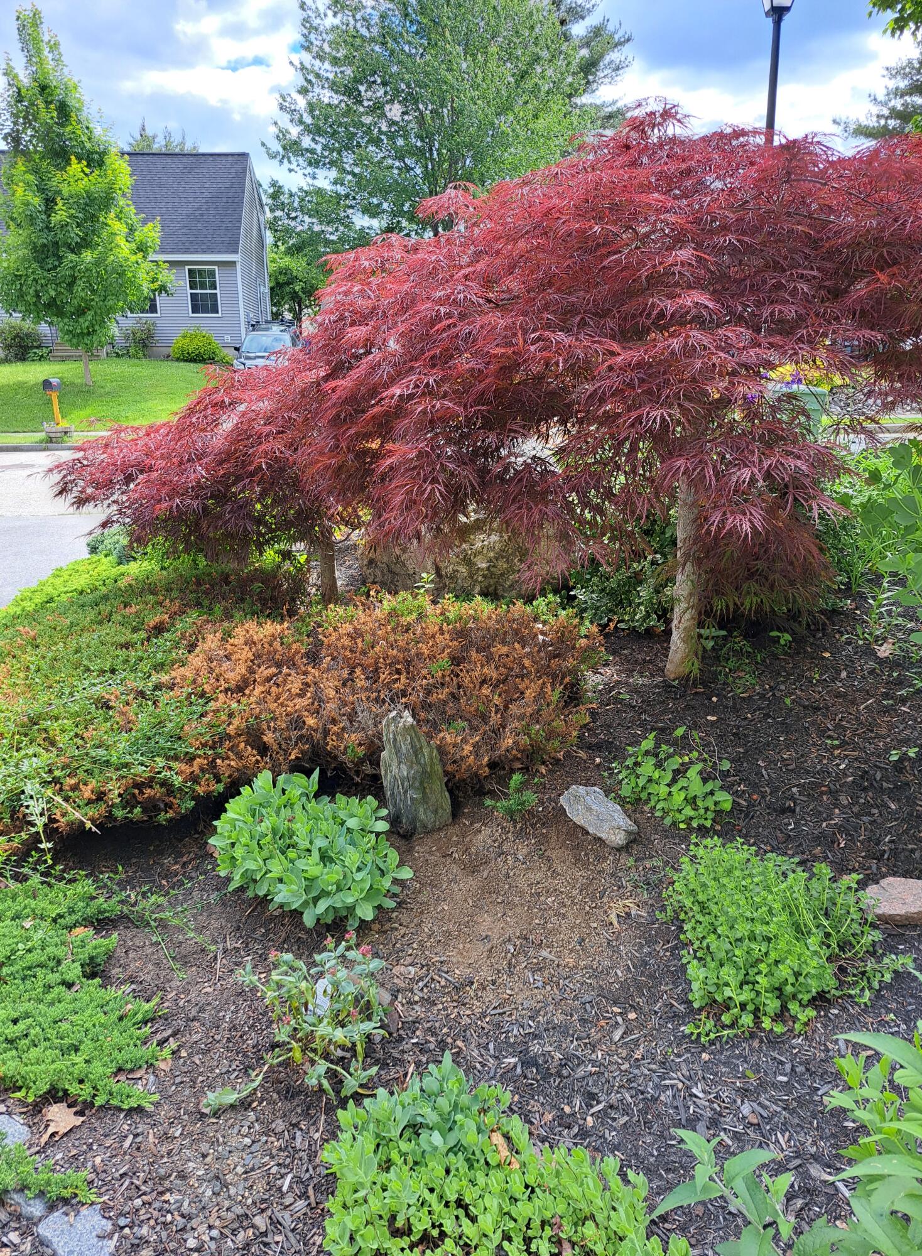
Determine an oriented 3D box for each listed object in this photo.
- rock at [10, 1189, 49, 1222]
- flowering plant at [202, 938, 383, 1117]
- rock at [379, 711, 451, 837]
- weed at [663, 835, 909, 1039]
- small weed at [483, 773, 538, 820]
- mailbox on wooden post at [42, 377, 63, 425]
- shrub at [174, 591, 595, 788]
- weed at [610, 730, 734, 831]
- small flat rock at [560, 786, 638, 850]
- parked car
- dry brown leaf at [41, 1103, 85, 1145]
[{"bbox_3d":[-0.783,1.028,1.578,0.075,0.035,0.070,-9,19,-29],"label":"rock"},{"bbox_3d":[-0.358,0.837,1.907,0.360,0.210,0.320,-4,17,-14],"label":"flowering plant"},{"bbox_3d":[-0.145,0.452,2.763,0.215,0.390,0.150,1,17,5],"label":"rock"},{"bbox_3d":[0.830,0.757,2.228,0.490,0.180,0.540,6,18,19],"label":"weed"},{"bbox_3d":[0.166,0.562,2.921,0.180,0.120,0.130,0,17,0],"label":"small weed"},{"bbox_3d":[-7.748,-4.274,16.569,0.190,0.970,0.480,-1,17,-4],"label":"mailbox on wooden post"},{"bbox_3d":[-0.297,0.212,3.589,1.580,0.390,1.220,-1,17,-3],"label":"shrub"},{"bbox_3d":[0.728,0.512,3.000,0.380,0.180,0.380,4,17,14],"label":"weed"},{"bbox_3d":[0.448,0.605,2.829,0.130,0.095,0.270,-16,23,-43],"label":"small flat rock"},{"bbox_3d":[-5.635,-8.060,25.980,1.830,1.600,4.600,-1,17,-4],"label":"parked car"},{"bbox_3d":[-0.795,0.983,1.737,0.080,0.030,0.095,-16,23,-43],"label":"dry brown leaf"}]

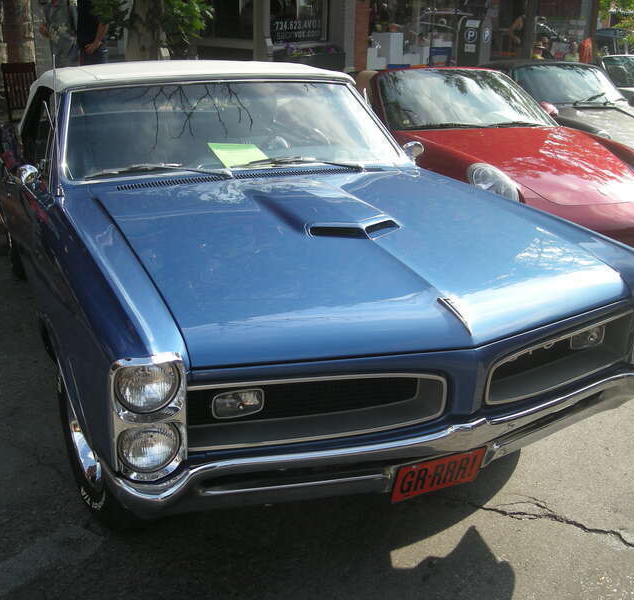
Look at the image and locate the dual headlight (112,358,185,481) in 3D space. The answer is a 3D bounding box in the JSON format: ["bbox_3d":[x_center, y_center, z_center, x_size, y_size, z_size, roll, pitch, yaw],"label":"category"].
[{"bbox_3d":[-0.409,0.268,1.943,0.175,0.300,0.110,-8,19,-23],"label":"dual headlight"}]

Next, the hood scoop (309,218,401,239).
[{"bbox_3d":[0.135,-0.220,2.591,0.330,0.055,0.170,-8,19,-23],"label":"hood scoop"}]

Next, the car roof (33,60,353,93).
[{"bbox_3d":[-0.757,-1.173,4.343,1.350,0.190,1.620,-8,19,-23],"label":"car roof"}]

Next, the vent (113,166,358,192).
[{"bbox_3d":[-0.292,-0.519,3.480,1.130,0.035,0.100,-8,19,-23],"label":"vent"}]

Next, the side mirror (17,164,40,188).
[{"bbox_3d":[-1.147,-0.499,3.216,0.090,0.098,0.085,-8,19,-23],"label":"side mirror"}]

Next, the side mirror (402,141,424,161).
[{"bbox_3d":[0.464,-0.722,3.915,0.090,0.098,0.085,-8,19,-23],"label":"side mirror"}]

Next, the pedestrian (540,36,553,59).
[{"bbox_3d":[5.087,-5.110,18.236,0.480,1.580,0.300,4,18,14],"label":"pedestrian"}]

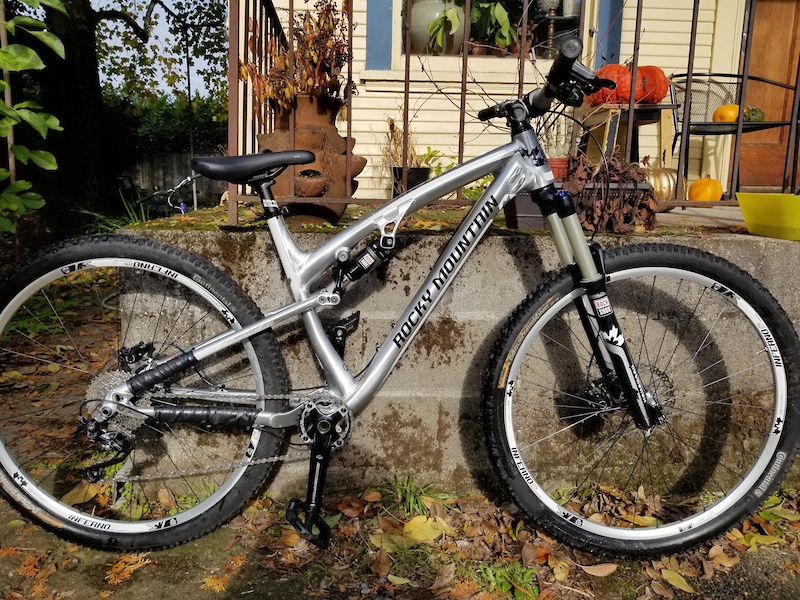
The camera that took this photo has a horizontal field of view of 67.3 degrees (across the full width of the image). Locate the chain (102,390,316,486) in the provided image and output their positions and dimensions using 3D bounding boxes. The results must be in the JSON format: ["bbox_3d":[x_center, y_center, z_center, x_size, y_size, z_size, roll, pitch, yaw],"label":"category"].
[{"bbox_3d":[-0.406,0.304,1.328,0.534,0.217,0.030,1,8,-1],"label":"chain"}]

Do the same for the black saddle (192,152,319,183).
[{"bbox_3d":[-0.318,-0.285,1.297,0.270,0.072,0.142,-1,8,-1],"label":"black saddle"}]

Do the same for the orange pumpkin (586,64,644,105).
[{"bbox_3d":[1.145,-1.142,3.200,0.295,0.210,0.285,5,11,20],"label":"orange pumpkin"}]

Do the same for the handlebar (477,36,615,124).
[{"bbox_3d":[0.286,-0.427,1.308,0.150,0.110,0.750,1,9,-4],"label":"handlebar"}]

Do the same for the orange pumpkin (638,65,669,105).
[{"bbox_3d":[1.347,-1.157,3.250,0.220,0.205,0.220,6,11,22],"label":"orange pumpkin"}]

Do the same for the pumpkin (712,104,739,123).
[{"bbox_3d":[1.785,-0.995,3.250,0.175,0.125,0.165,7,12,29],"label":"pumpkin"}]

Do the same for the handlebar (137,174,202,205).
[{"bbox_3d":[-1.829,-0.883,4.800,0.600,0.100,0.130,-24,9,3],"label":"handlebar"}]

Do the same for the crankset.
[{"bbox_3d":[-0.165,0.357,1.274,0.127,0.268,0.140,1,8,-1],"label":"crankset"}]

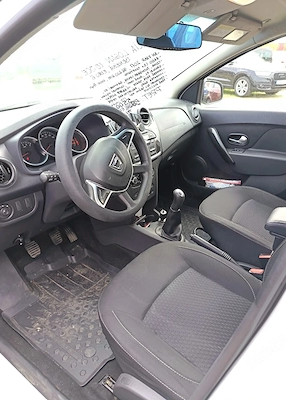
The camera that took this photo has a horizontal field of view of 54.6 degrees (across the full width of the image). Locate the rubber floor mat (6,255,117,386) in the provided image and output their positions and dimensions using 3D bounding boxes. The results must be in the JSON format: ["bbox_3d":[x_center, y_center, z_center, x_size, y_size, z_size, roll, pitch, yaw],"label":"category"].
[{"bbox_3d":[-0.285,0.420,1.235,0.600,0.060,0.505,18,31,33],"label":"rubber floor mat"}]

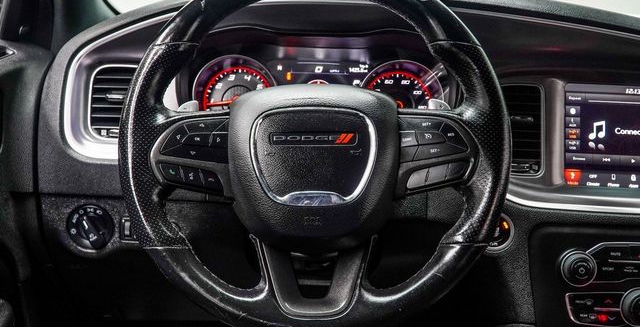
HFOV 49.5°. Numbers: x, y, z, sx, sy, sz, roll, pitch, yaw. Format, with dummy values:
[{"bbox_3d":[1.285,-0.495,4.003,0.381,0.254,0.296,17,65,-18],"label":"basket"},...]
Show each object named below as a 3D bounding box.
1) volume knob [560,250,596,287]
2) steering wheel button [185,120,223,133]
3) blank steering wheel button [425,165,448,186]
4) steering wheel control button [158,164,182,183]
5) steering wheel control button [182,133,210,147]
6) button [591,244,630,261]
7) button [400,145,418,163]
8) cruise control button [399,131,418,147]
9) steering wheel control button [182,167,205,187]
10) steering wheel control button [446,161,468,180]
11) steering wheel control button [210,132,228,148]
[{"bbox_3d":[0.313,0.127,0.838,0.045,0.044,0.022,1,-4,4],"label":"volume knob"},{"bbox_3d":[-0.115,-0.038,0.697,0.042,0.015,0.008,1,-7,0],"label":"steering wheel button"},{"bbox_3d":[0.116,0.012,0.683,0.022,0.022,0.010,0,-11,0],"label":"blank steering wheel button"},{"bbox_3d":[-0.146,0.010,0.684,0.024,0.018,0.010,0,-11,0],"label":"steering wheel control button"},{"bbox_3d":[-0.123,-0.023,0.695,0.029,0.015,0.008,1,-7,0],"label":"steering wheel control button"},{"bbox_3d":[0.355,0.108,0.845,0.046,0.020,0.010,0,-14,0],"label":"button"},{"bbox_3d":[0.089,-0.009,0.687,0.018,0.016,0.010,0,-11,0],"label":"button"},{"bbox_3d":[0.088,-0.024,0.695,0.021,0.017,0.008,1,-7,0],"label":"cruise control button"},{"bbox_3d":[-0.127,0.013,0.695,0.023,0.021,0.008,1,-7,0],"label":"steering wheel control button"},{"bbox_3d":[0.136,0.008,0.684,0.021,0.020,0.010,0,-11,0],"label":"steering wheel control button"},{"bbox_3d":[-0.100,-0.023,0.690,0.019,0.016,0.010,0,-11,0],"label":"steering wheel control button"}]

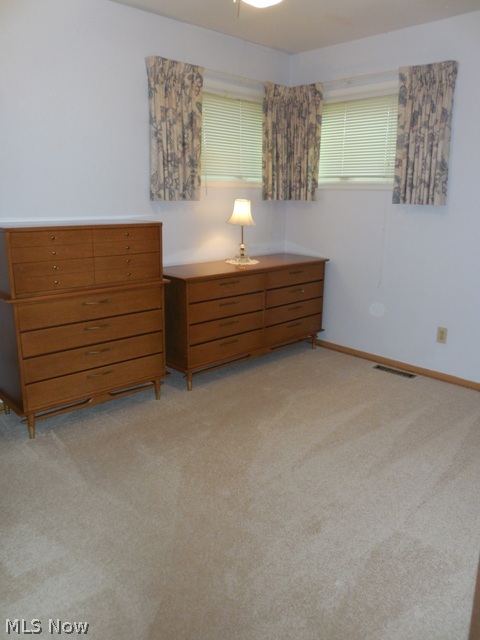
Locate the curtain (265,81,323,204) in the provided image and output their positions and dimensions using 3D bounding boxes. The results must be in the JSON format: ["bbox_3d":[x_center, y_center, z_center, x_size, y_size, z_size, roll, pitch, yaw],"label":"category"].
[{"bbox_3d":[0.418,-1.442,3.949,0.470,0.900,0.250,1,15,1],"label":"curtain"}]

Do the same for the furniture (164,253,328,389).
[{"bbox_3d":[0.028,-0.047,3.788,1.497,0.790,0.495,-13,20,-41],"label":"furniture"}]

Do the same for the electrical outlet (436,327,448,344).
[{"bbox_3d":[1.463,0.115,3.481,0.013,0.116,0.070,-13,20,-42],"label":"electrical outlet"}]

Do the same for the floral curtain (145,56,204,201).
[{"bbox_3d":[-0.436,-1.284,3.312,0.455,0.900,0.110,-13,20,-42],"label":"floral curtain"}]

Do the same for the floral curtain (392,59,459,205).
[{"bbox_3d":[1.250,-1.251,3.284,0.110,0.900,0.420,-13,20,-42],"label":"floral curtain"}]

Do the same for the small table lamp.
[{"bbox_3d":[0.026,-0.684,3.722,0.235,0.475,0.235,1,15,1],"label":"small table lamp"}]

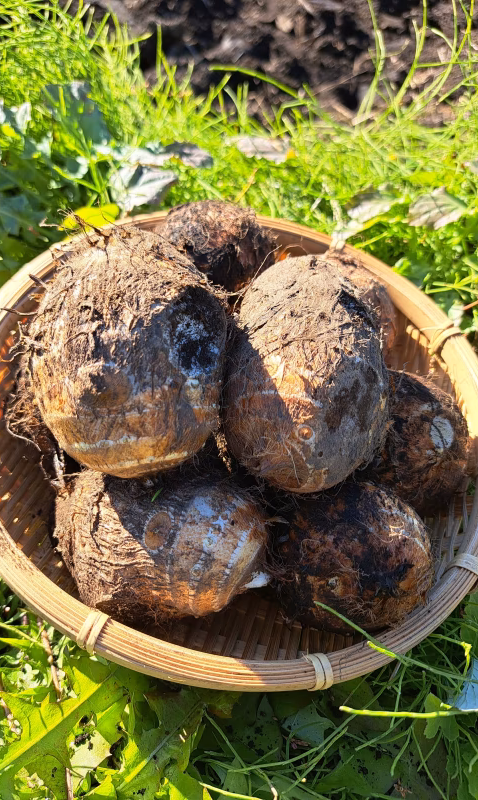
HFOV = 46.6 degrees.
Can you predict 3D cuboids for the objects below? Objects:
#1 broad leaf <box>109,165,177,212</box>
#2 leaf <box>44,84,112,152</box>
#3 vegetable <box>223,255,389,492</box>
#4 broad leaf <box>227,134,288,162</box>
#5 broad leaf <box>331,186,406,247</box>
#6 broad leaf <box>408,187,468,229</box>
[{"bbox_3d":[-0.075,-0.167,0.437,0.053,0.018,0.042,8,53,0],"label":"broad leaf"},{"bbox_3d":[-0.144,-0.252,0.495,0.060,0.034,0.053,8,55,0],"label":"leaf"},{"bbox_3d":[0.035,-0.014,0.286,0.085,0.111,0.095,8,55,0],"label":"vegetable"},{"bbox_3d":[0.016,-0.221,0.488,0.056,0.013,0.032,8,53,0],"label":"broad leaf"},{"bbox_3d":[0.103,-0.146,0.440,0.055,0.024,0.050,8,53,0],"label":"broad leaf"},{"bbox_3d":[0.164,-0.159,0.458,0.049,0.018,0.040,8,53,0],"label":"broad leaf"}]

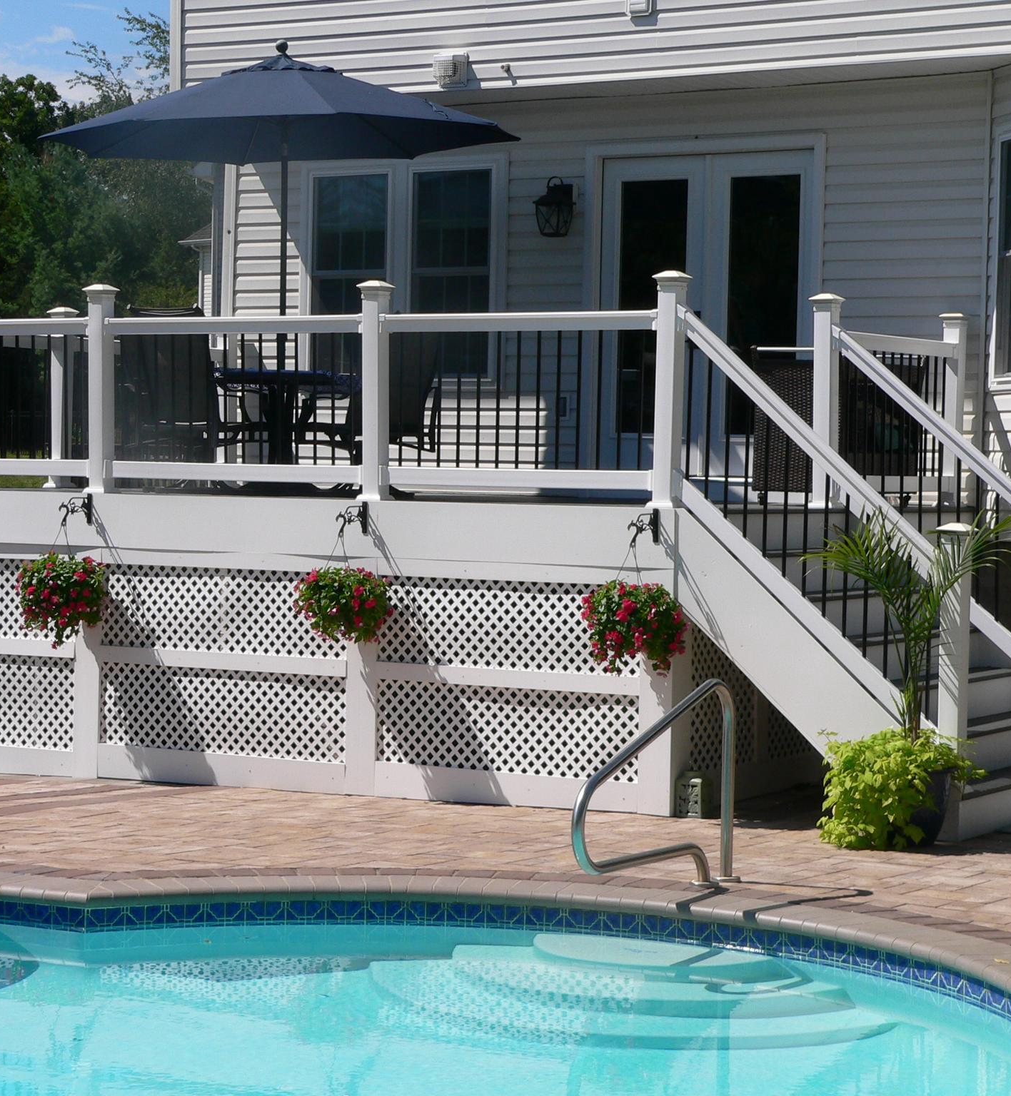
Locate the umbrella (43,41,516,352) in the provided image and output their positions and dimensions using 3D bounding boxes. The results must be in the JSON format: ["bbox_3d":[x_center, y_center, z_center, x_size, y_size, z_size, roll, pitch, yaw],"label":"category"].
[{"bbox_3d":[-1.247,-1.579,15.483,2.660,2.540,2.660,1,2,0],"label":"umbrella"}]

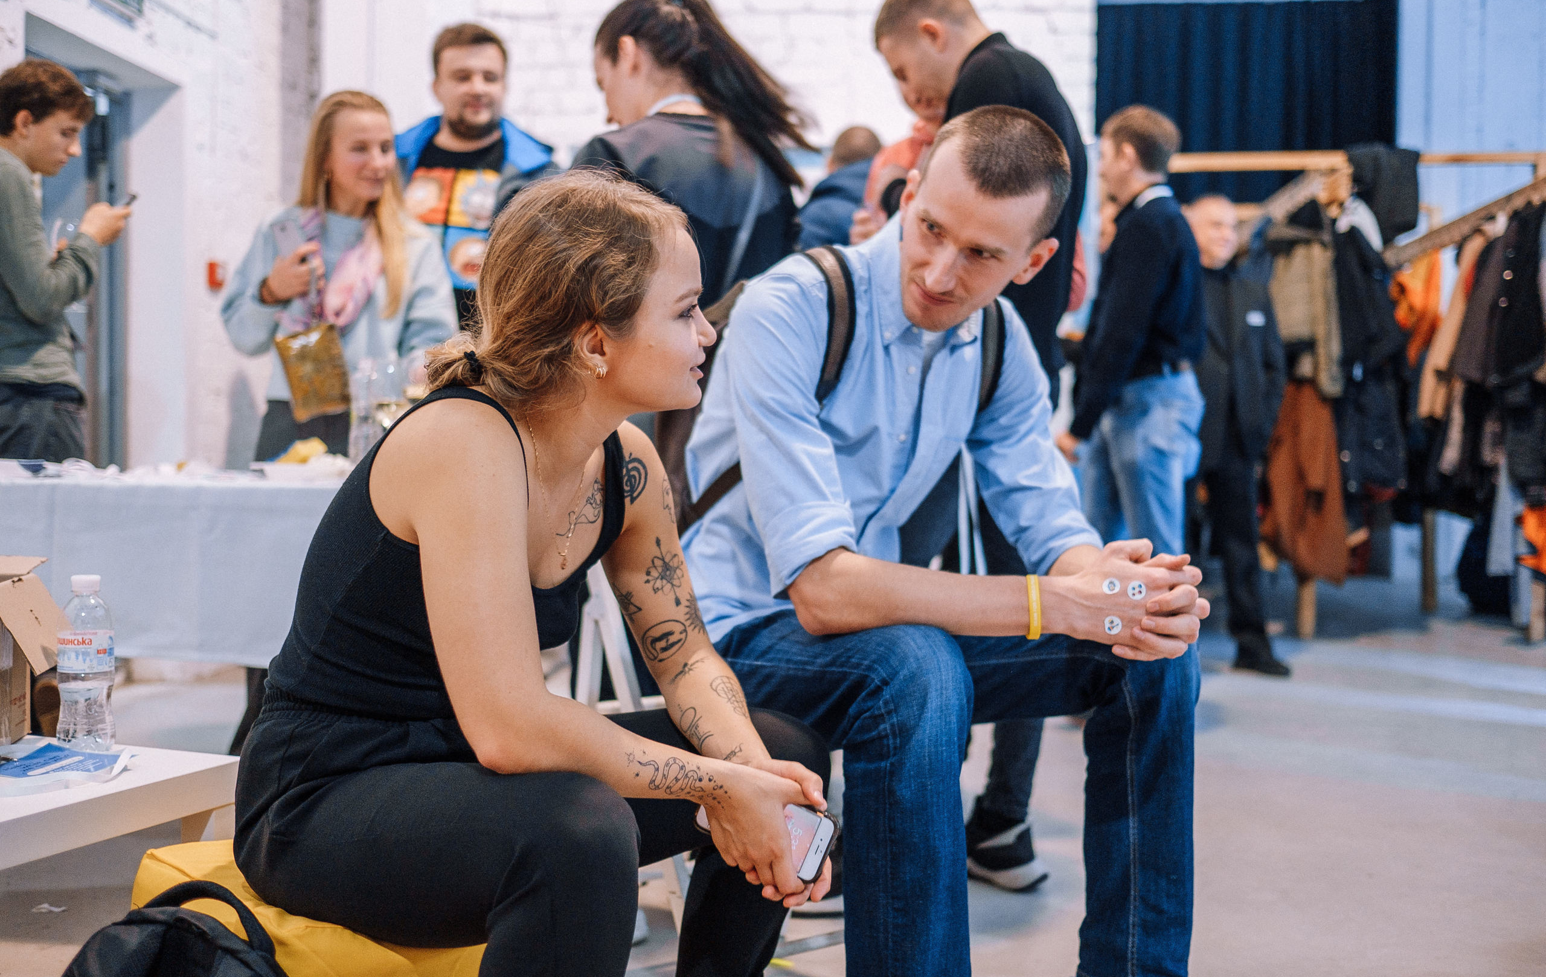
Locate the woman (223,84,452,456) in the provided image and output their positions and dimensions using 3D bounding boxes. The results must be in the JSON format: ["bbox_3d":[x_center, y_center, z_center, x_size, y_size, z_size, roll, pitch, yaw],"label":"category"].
[{"bbox_3d":[-0.936,-0.080,3.250,0.500,1.600,0.380,0,1,-19],"label":"woman"}]

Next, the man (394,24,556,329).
[{"bbox_3d":[-0.689,-0.172,3.420,0.540,1.780,0.350,1,1,7],"label":"man"}]

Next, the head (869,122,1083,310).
[{"bbox_3d":[0.224,-0.282,1.570,0.175,0.245,0.215,27,37,16],"label":"head"}]

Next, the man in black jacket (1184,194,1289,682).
[{"bbox_3d":[1.706,-0.192,5.550,0.520,1.770,0.350,0,1,-29],"label":"man in black jacket"}]

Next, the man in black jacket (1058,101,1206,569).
[{"bbox_3d":[1.020,-0.174,4.250,0.360,1.780,0.520,1,1,28],"label":"man in black jacket"}]

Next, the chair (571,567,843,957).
[{"bbox_3d":[-0.031,0.351,2.220,0.450,0.800,0.480,0,2,-37],"label":"chair"}]

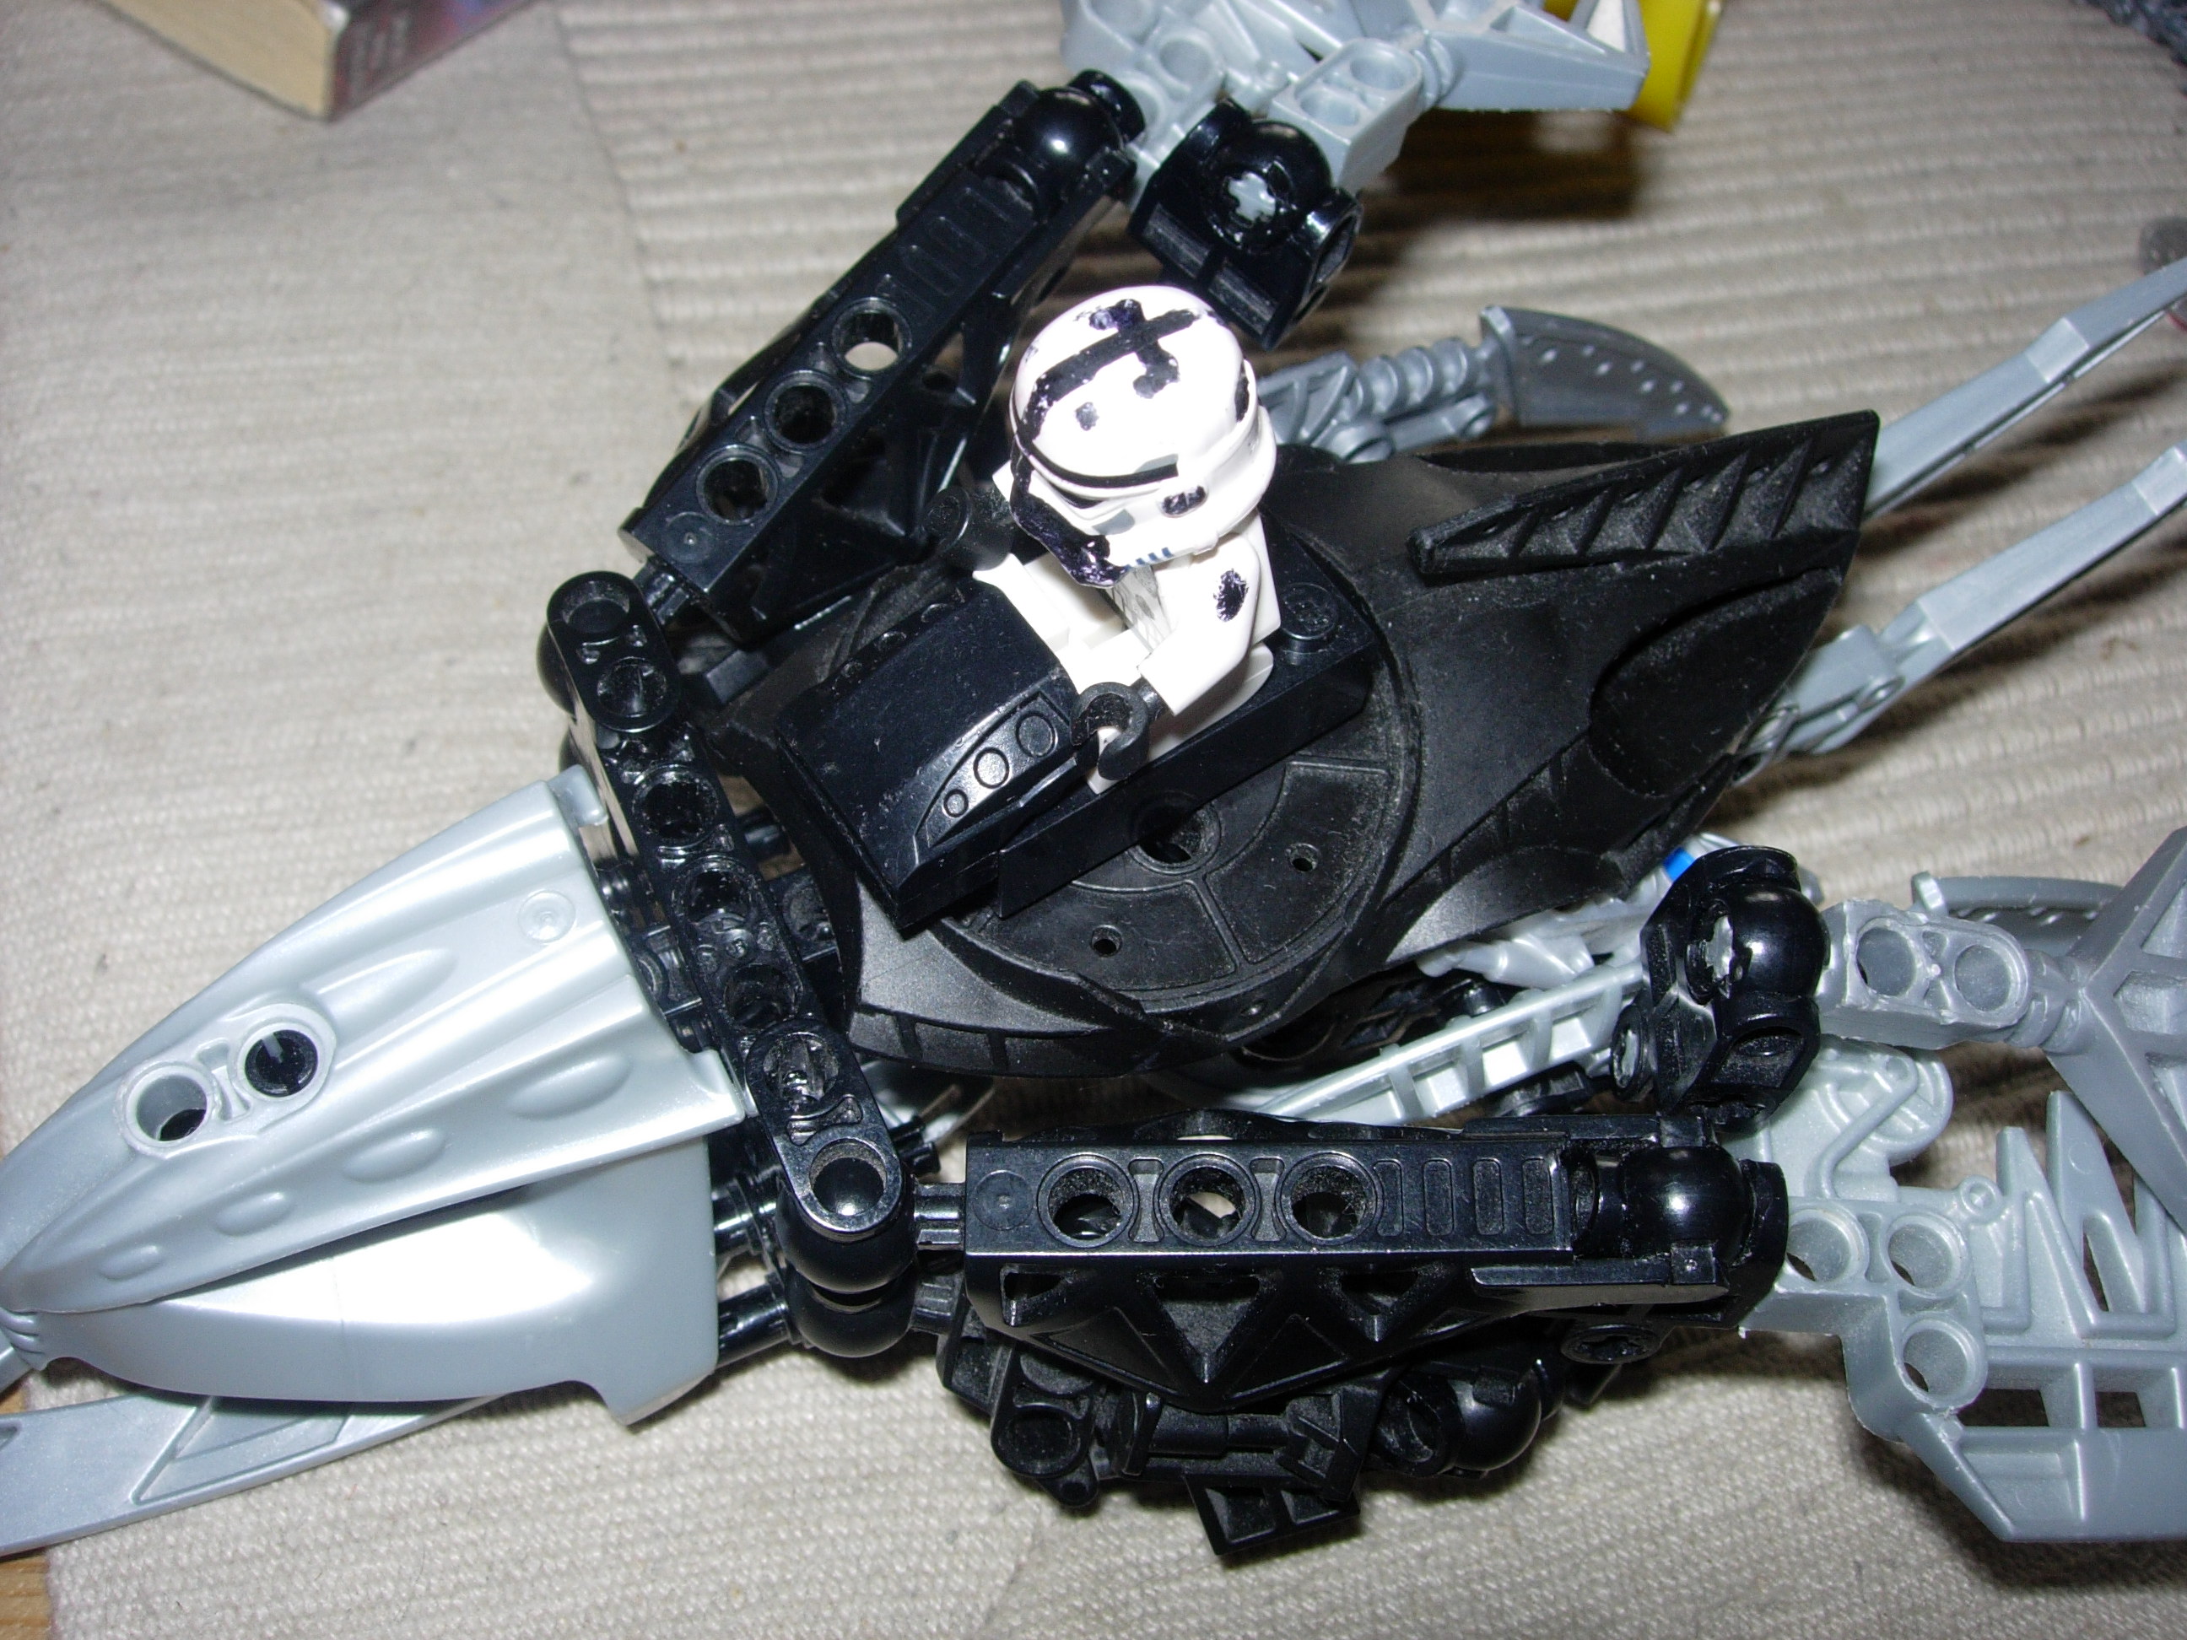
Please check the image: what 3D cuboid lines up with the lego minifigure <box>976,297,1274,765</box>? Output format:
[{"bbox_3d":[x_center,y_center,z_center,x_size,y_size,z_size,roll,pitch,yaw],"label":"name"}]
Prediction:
[{"bbox_3d":[0.001,-0.019,0.154,0.019,0.034,0.024,-31,64,-15],"label":"lego minifigure"}]

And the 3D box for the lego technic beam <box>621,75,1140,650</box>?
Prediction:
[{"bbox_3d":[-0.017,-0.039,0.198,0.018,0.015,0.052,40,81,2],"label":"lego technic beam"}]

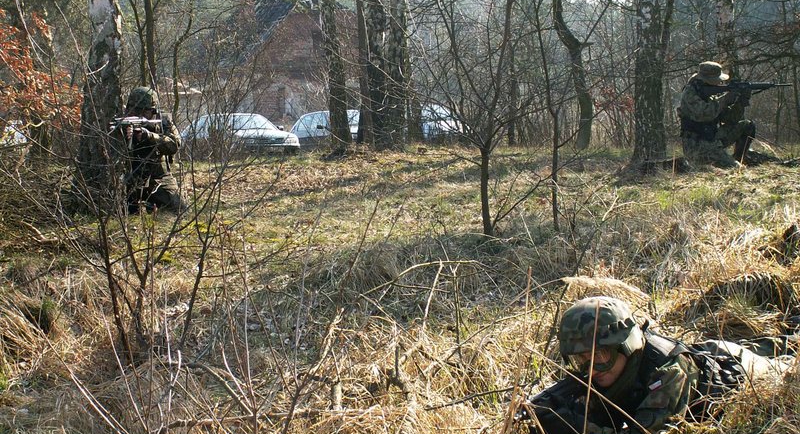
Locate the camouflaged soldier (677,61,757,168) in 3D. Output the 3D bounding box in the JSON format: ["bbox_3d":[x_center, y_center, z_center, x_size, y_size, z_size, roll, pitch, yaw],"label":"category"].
[{"bbox_3d":[3.445,-1.110,17.600,0.840,1.170,0.580,0,5,-4],"label":"camouflaged soldier"}]

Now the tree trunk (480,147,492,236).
[{"bbox_3d":[0.665,-0.200,12.400,0.085,0.690,0.085,0,5,0],"label":"tree trunk"}]

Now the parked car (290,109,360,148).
[{"bbox_3d":[-2.000,-2.650,51.500,1.680,1.430,4.100,-3,6,-28],"label":"parked car"}]

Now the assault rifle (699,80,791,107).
[{"bbox_3d":[3.740,-1.330,17.500,1.000,0.280,0.070,0,5,-2],"label":"assault rifle"}]

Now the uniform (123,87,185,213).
[{"bbox_3d":[-2.300,-0.617,15.000,0.560,1.180,0.600,5,7,42],"label":"uniform"}]

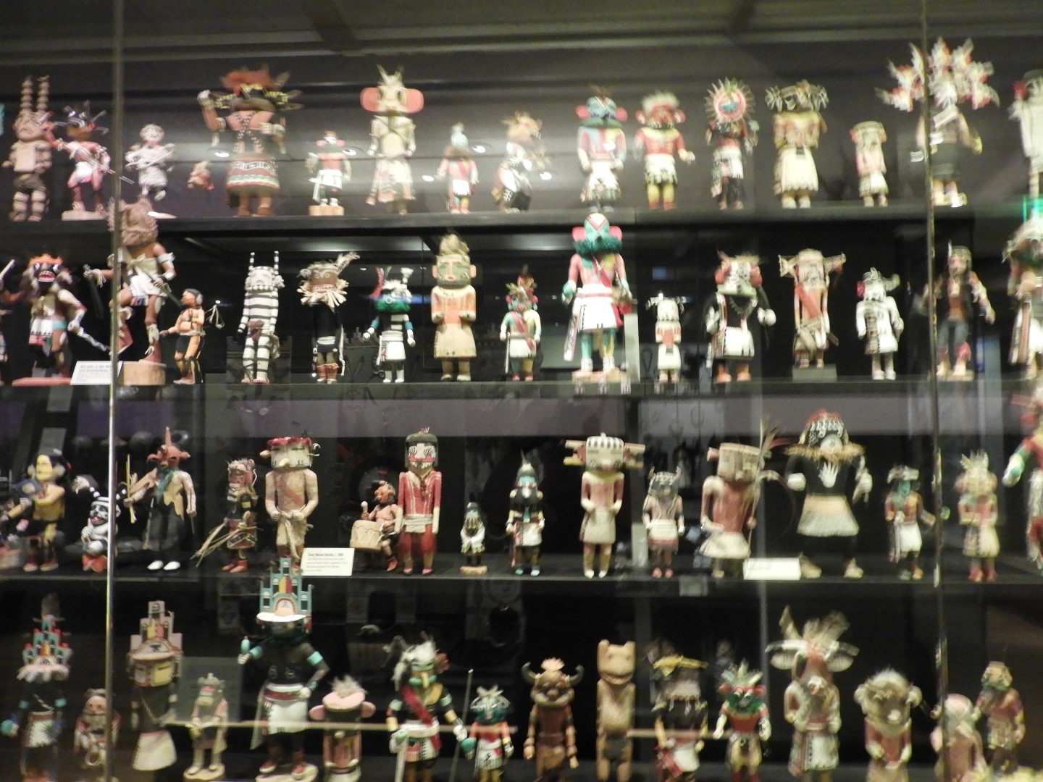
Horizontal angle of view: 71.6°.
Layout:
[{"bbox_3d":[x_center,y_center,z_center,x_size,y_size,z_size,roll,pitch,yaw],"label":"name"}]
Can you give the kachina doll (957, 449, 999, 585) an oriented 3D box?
[{"bbox_3d":[0.949,0.261,1.506,0.074,0.271,0.080,-1,-1,12],"label":"kachina doll"}]

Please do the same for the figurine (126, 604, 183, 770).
[{"bbox_3d":[-0.805,0.656,1.587,0.111,0.389,0.100,0,-1,-10],"label":"figurine"}]

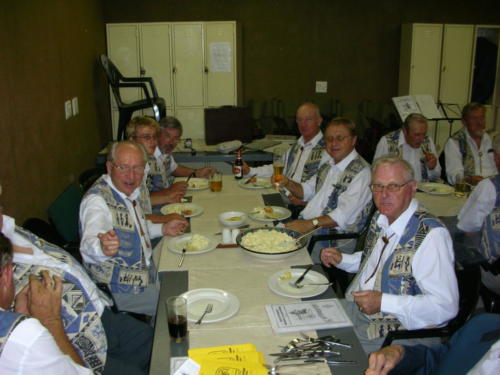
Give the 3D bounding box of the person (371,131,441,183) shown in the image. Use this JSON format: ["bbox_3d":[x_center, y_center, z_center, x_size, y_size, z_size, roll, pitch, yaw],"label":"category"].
[{"bbox_3d":[1.120,0.069,3.693,0.530,1.220,0.720,-2,19,-7],"label":"person"}]

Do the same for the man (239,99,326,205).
[{"bbox_3d":[0.285,0.054,3.688,0.740,1.300,0.580,-10,20,-30],"label":"man"}]

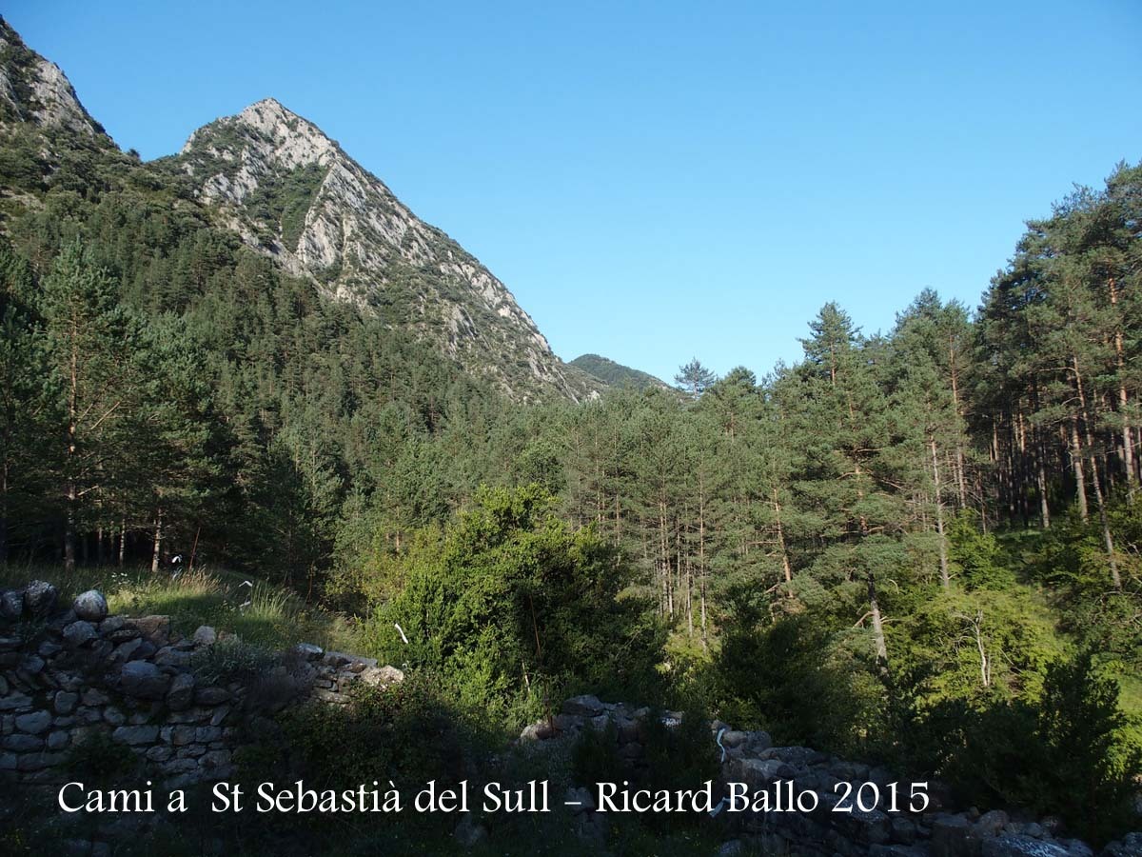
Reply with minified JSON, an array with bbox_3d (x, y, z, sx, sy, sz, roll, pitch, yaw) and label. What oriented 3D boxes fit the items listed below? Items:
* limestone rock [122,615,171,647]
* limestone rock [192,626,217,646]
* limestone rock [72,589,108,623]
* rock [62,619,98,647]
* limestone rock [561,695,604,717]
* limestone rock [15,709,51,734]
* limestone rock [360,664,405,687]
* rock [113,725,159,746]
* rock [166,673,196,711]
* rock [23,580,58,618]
[{"bbox_3d":[-3.218,1.531,7.000,0.291,0.211,0.260,-1,-7,0],"label":"limestone rock"},{"bbox_3d":[-2.826,1.590,7.100,0.151,0.148,0.170,-1,-7,0],"label":"limestone rock"},{"bbox_3d":[-3.794,1.403,7.300,0.263,0.245,0.250,-1,-7,0],"label":"limestone rock"},{"bbox_3d":[-3.801,1.587,7.150,0.250,0.198,0.230,-1,-7,0],"label":"rock"},{"bbox_3d":[0.098,2.312,7.700,0.344,0.144,0.260,-1,-7,0],"label":"limestone rock"},{"bbox_3d":[-4.042,2.205,6.950,0.264,0.172,0.230,-1,-7,0],"label":"limestone rock"},{"bbox_3d":[-1.593,2.092,7.800,0.341,0.166,0.260,-1,-7,0],"label":"limestone rock"},{"bbox_3d":[-3.156,2.218,6.700,0.269,0.120,0.240,-1,-7,0],"label":"rock"},{"bbox_3d":[-2.974,2.008,7.050,0.211,0.265,0.240,-1,-7,0],"label":"rock"},{"bbox_3d":[-4.189,1.343,7.300,0.255,0.274,0.260,-1,-7,0],"label":"rock"}]

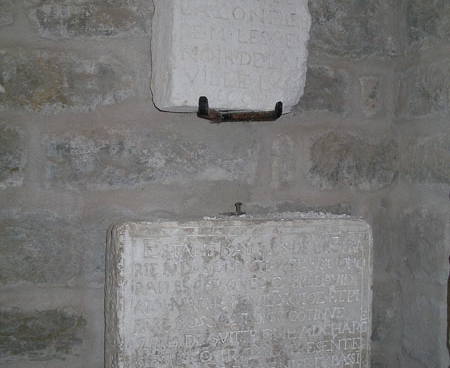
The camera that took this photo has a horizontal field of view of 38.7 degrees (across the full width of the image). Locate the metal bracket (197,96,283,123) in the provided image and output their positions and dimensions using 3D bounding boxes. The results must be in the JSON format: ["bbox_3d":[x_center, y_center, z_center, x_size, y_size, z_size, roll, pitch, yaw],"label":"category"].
[{"bbox_3d":[0.026,-0.197,1.725,0.220,0.060,0.120,0,0,-16],"label":"metal bracket"}]

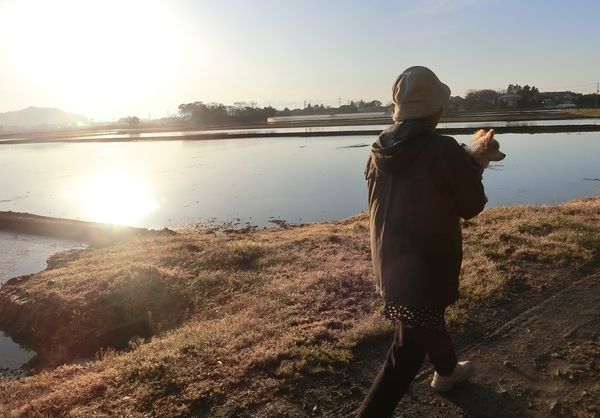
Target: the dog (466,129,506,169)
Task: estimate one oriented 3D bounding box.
[{"bbox_3d":[0.768,-0.223,1.952,0.340,0.270,0.160,-7,13,-24],"label":"dog"}]

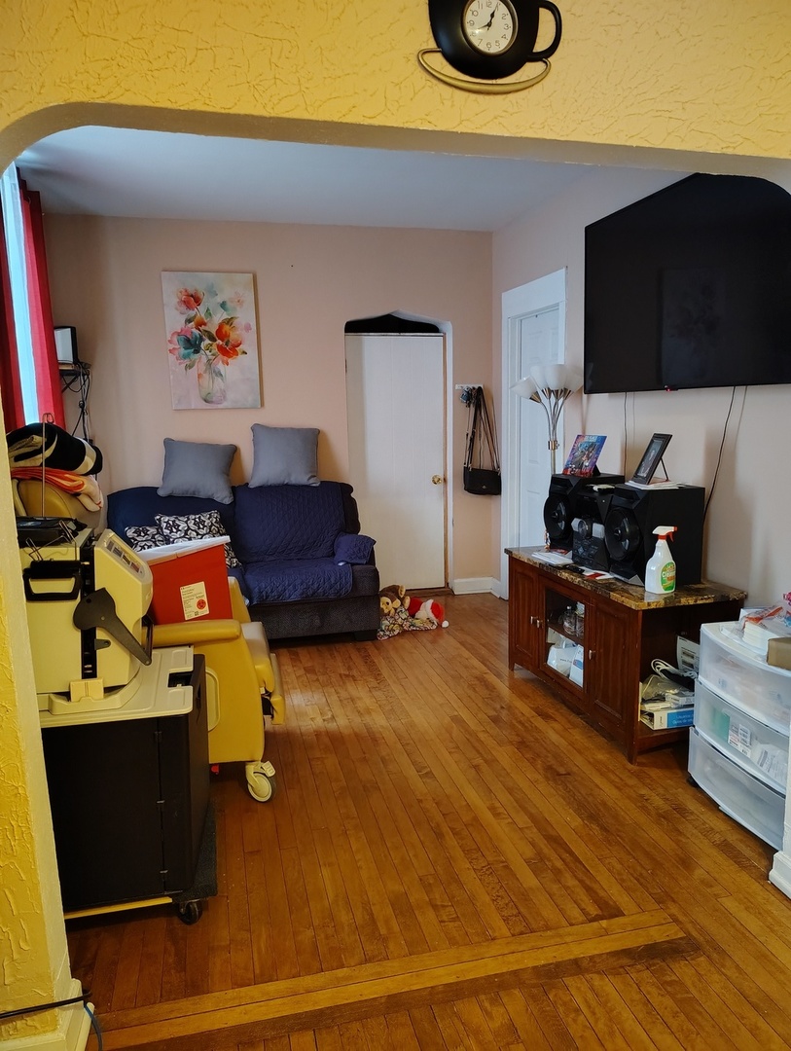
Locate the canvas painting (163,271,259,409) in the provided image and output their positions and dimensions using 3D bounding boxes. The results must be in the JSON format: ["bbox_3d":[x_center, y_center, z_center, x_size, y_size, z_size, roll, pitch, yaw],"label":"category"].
[{"bbox_3d":[-1.253,-1.266,5.011,0.605,0.920,0.030,-3,9,-13],"label":"canvas painting"}]

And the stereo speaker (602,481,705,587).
[{"bbox_3d":[1.118,0.033,3.179,0.310,0.405,0.275,-3,9,-13],"label":"stereo speaker"}]

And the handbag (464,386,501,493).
[{"bbox_3d":[0.622,-0.624,5.466,0.260,0.800,0.140,-3,9,-14],"label":"handbag"}]

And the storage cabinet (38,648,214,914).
[{"bbox_3d":[-0.849,0.708,2.120,0.610,0.515,0.560,-3,9,-14],"label":"storage cabinet"}]

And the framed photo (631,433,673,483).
[{"bbox_3d":[1.134,-0.279,3.175,0.060,0.223,0.180,23,7,-5],"label":"framed photo"}]

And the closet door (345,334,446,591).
[{"bbox_3d":[-0.005,-0.464,5.666,0.780,1.990,0.050,-3,9,-14],"label":"closet door"}]

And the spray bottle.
[{"bbox_3d":[1.084,0.133,2.970,0.115,0.268,0.070,-3,9,-13],"label":"spray bottle"}]

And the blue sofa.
[{"bbox_3d":[-1.001,0.230,4.740,1.680,0.960,0.920,-3,9,-14],"label":"blue sofa"}]

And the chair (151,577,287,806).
[{"bbox_3d":[-0.923,0.402,2.828,0.930,1.190,0.790,-3,9,-14],"label":"chair"}]

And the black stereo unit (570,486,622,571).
[{"bbox_3d":[1.034,0.006,3.436,0.300,0.374,0.270,-3,9,-16],"label":"black stereo unit"}]

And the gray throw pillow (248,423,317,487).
[{"bbox_3d":[-0.770,-0.481,5.044,0.460,0.430,0.140,0,-7,-13],"label":"gray throw pillow"}]

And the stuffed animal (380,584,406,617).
[{"bbox_3d":[-0.036,0.527,4.910,0.230,0.240,0.240,-1,8,1],"label":"stuffed animal"}]

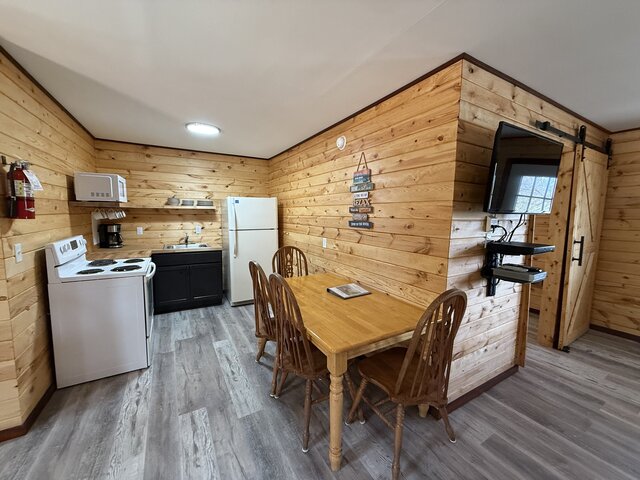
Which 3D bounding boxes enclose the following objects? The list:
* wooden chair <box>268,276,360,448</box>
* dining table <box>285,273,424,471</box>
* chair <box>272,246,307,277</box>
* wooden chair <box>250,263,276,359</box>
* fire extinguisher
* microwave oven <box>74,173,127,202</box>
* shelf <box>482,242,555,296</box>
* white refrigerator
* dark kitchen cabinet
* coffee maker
[{"bbox_3d":[-0.063,0.736,1.846,0.560,1.040,0.530,-3,7,-30],"label":"wooden chair"},{"bbox_3d":[0.070,0.848,2.243,0.885,0.740,1.520,-3,7,-30],"label":"dining table"},{"bbox_3d":[-0.247,0.620,2.998,0.530,1.040,0.560,-3,7,-30],"label":"chair"},{"bbox_3d":[-0.354,0.685,2.328,0.560,1.040,0.530,-2,6,-27],"label":"wooden chair"},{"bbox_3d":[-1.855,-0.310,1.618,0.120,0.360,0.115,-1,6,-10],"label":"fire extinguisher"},{"bbox_3d":[-2.475,-0.579,2.961,0.370,0.290,0.500,-2,6,-26],"label":"microwave oven"},{"bbox_3d":[1.408,0.241,1.848,0.340,0.440,0.320,-3,7,-30],"label":"shelf"},{"bbox_3d":[-1.184,0.152,4.362,0.768,1.685,0.680,-3,7,-30],"label":"white refrigerator"},{"bbox_3d":[-2.055,0.586,4.040,0.915,0.875,0.540,-3,7,-30],"label":"dark kitchen cabinet"},{"bbox_3d":[-2.826,-0.039,3.498,0.245,0.325,0.190,-1,6,-15],"label":"coffee maker"}]

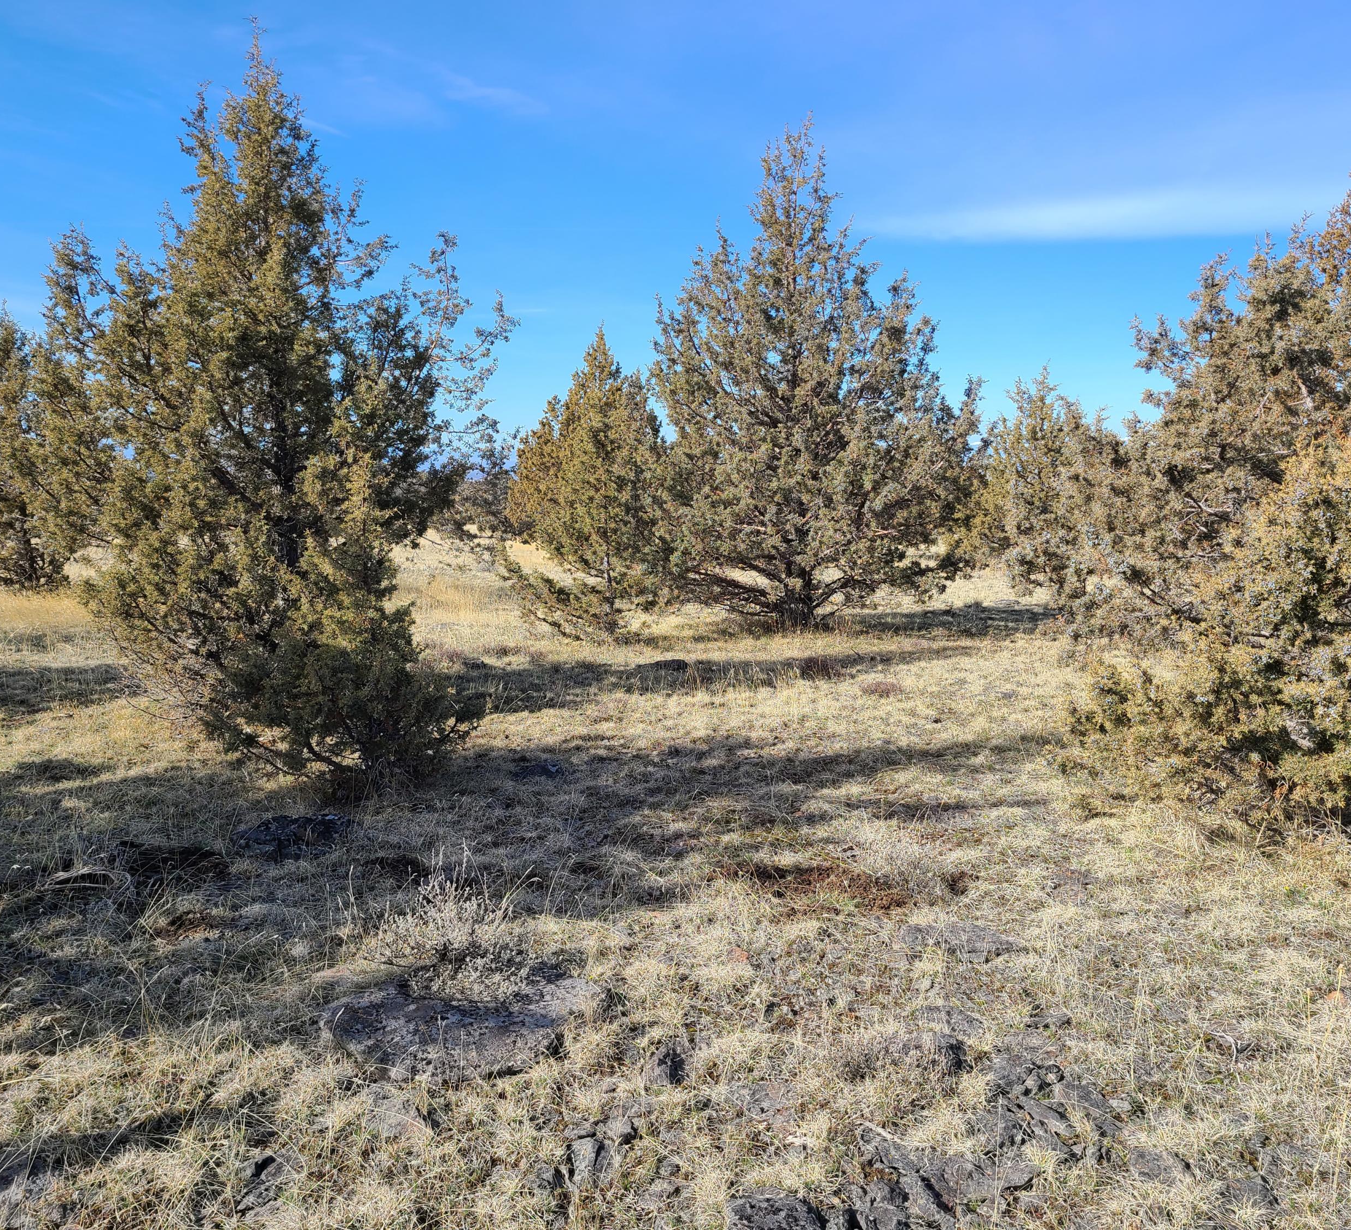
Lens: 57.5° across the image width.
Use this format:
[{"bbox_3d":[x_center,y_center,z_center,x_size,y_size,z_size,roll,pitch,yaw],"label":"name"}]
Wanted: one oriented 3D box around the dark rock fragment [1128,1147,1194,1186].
[{"bbox_3d":[1.105,1.255,2.807,0.140,0.036,0.095,1,6,10],"label":"dark rock fragment"}]

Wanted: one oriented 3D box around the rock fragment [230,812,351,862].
[{"bbox_3d":[-1.654,0.949,5.295,0.494,0.142,0.272,0,6,-3],"label":"rock fragment"}]

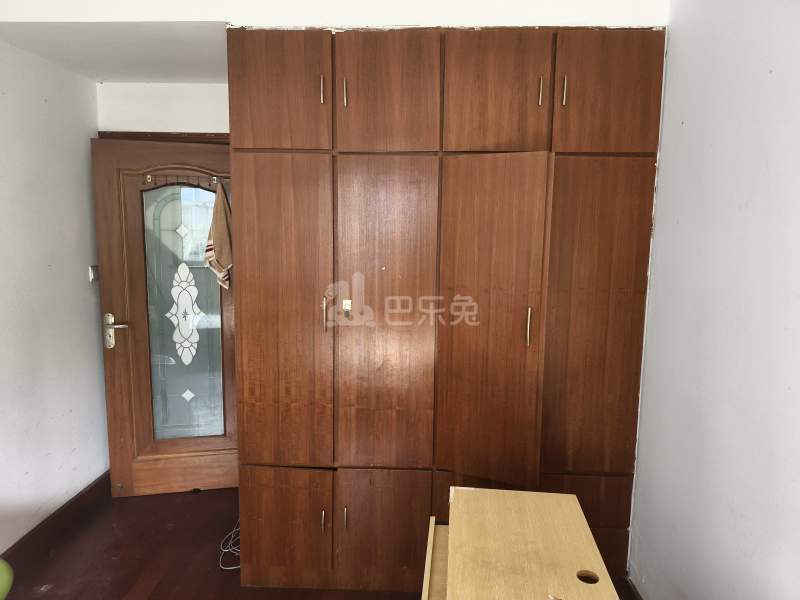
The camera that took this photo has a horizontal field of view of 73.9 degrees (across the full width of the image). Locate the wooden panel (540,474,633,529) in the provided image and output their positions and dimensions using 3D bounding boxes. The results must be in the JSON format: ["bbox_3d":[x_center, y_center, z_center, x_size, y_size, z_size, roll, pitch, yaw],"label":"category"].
[{"bbox_3d":[0.769,0.846,2.245,0.392,0.234,0.030,1,7,2],"label":"wooden panel"}]

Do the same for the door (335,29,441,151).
[{"bbox_3d":[-0.050,-0.811,2.065,0.409,0.451,0.040,1,7,2],"label":"door"}]

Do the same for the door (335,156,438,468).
[{"bbox_3d":[-0.058,0.070,2.154,0.408,1.271,0.025,1,7,2],"label":"door"}]

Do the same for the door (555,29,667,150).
[{"bbox_3d":[0.794,-0.798,2.037,0.411,0.453,0.040,1,7,2],"label":"door"}]

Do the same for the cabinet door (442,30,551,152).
[{"bbox_3d":[0.371,-0.805,2.051,0.412,0.449,0.040,1,7,2],"label":"cabinet door"}]

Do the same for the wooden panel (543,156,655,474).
[{"bbox_3d":[0.786,0.080,2.155,0.406,1.293,0.030,1,7,2],"label":"wooden panel"}]

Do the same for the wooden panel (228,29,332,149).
[{"bbox_3d":[-0.464,-0.819,2.079,0.407,0.453,0.040,1,7,2],"label":"wooden panel"}]

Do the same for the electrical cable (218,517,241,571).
[{"bbox_3d":[-0.787,1.206,2.607,0.200,0.035,0.334,1,7,2],"label":"electrical cable"}]

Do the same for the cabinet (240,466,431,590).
[{"bbox_3d":[-0.269,0.956,2.556,0.830,0.551,0.550,1,7,2],"label":"cabinet"}]

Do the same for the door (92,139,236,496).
[{"bbox_3d":[-1.248,0.134,3.088,0.872,2.026,0.045,-1,7,-12],"label":"door"}]

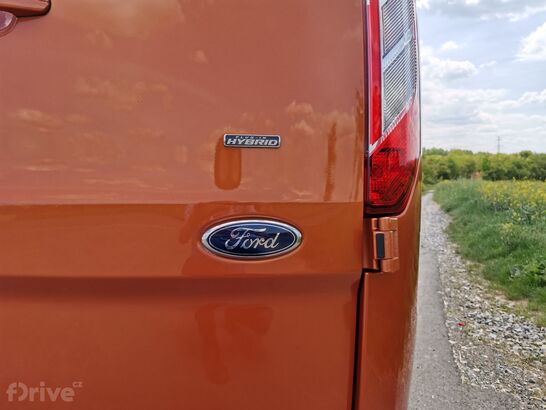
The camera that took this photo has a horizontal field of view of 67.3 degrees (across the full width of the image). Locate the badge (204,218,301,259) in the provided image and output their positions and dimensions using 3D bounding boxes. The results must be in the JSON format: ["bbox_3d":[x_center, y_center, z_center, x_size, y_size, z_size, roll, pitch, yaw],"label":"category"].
[{"bbox_3d":[-0.031,0.052,0.624,0.152,0.060,0.012,0,1,-7],"label":"badge"}]

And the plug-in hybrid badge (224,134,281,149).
[{"bbox_3d":[-0.031,-0.098,0.629,0.086,0.019,0.006,0,-1,-7],"label":"plug-in hybrid badge"}]

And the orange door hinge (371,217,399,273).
[{"bbox_3d":[0.179,0.064,0.656,0.038,0.084,0.030,-3,2,-9],"label":"orange door hinge"}]

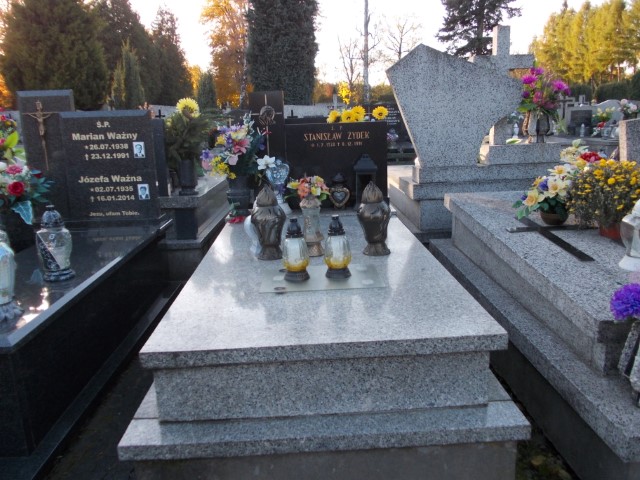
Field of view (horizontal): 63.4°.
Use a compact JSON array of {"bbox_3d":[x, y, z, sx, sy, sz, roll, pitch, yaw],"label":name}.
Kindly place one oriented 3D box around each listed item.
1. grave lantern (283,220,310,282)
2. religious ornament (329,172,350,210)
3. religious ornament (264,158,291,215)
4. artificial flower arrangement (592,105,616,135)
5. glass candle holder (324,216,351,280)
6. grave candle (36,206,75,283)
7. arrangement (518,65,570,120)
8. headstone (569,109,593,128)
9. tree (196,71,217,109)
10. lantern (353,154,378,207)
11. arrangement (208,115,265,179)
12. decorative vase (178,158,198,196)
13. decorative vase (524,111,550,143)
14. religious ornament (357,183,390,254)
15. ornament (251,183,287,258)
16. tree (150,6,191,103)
[{"bbox_3d":[-0.086,0.033,1.928,0.100,0.232,0.100,-3,14,-2],"label":"grave lantern"},{"bbox_3d":[0.113,-0.282,2.965,0.122,0.203,0.100,-3,14,-1],"label":"religious ornament"},{"bbox_3d":[-0.243,-0.316,3.064,0.145,0.324,0.100,-3,14,-2],"label":"religious ornament"},{"bbox_3d":[4.558,-1.900,8.324,0.399,0.480,0.360,-3,14,-1],"label":"artificial flower arrangement"},{"bbox_3d":[0.059,0.019,1.819,0.094,0.213,0.094,-3,14,-1],"label":"glass candle holder"},{"bbox_3d":[-1.023,0.007,2.001,0.143,0.285,0.135,-3,14,-2],"label":"grave candle"},{"bbox_3d":[1.691,-1.105,3.900,0.387,0.400,0.360,-3,14,-1],"label":"arrangement"},{"bbox_3d":[4.396,-2.012,8.703,0.385,0.337,0.100,-3,14,-1],"label":"headstone"},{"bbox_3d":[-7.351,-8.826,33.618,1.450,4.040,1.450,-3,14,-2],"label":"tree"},{"bbox_3d":[0.279,-0.345,3.126,0.140,0.339,0.140,-3,14,-2],"label":"lantern"},{"bbox_3d":[-0.451,-0.509,2.832,0.340,0.350,0.290,-3,14,-1],"label":"arrangement"},{"bbox_3d":[-0.936,-0.448,3.686,0.130,0.249,0.130,-3,14,-2],"label":"decorative vase"},{"bbox_3d":[1.569,-0.818,3.753,0.195,0.228,0.190,-3,14,-2],"label":"decorative vase"},{"bbox_3d":[0.221,-0.089,2.068,0.132,0.291,0.132,-3,14,-1],"label":"religious ornament"},{"bbox_3d":[-0.222,-0.082,2.253,0.152,0.324,0.150,-3,14,-2],"label":"ornament"},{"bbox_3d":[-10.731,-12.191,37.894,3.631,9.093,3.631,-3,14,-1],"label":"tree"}]

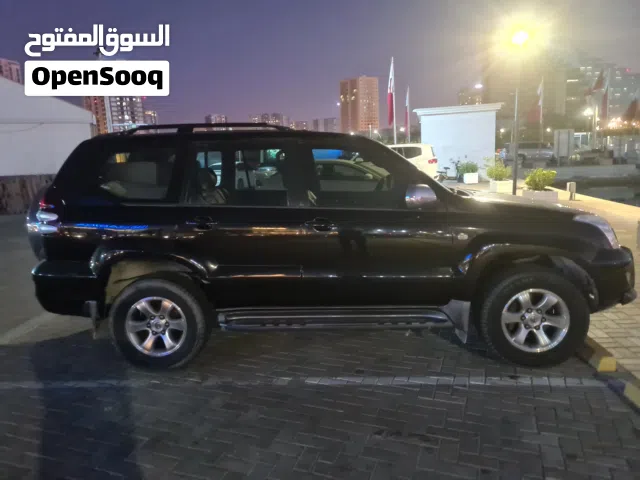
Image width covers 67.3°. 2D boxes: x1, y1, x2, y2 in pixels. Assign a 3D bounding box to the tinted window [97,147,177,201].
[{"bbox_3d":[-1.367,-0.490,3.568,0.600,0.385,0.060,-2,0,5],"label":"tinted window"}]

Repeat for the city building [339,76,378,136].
[{"bbox_3d":[45.542,-136.759,551.092,31.000,90.700,31.000,-10,12,-39],"label":"city building"}]

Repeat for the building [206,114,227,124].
[{"bbox_3d":[-133.416,-131.709,625.221,28.000,61.300,25.000,-5,10,-11],"label":"building"}]

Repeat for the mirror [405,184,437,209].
[{"bbox_3d":[0.669,-0.295,3.254,0.180,0.170,0.250,-2,10,5],"label":"mirror"}]

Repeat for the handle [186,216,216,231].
[{"bbox_3d":[-0.853,-0.119,3.460,0.205,0.095,0.060,-2,9,5],"label":"handle"}]

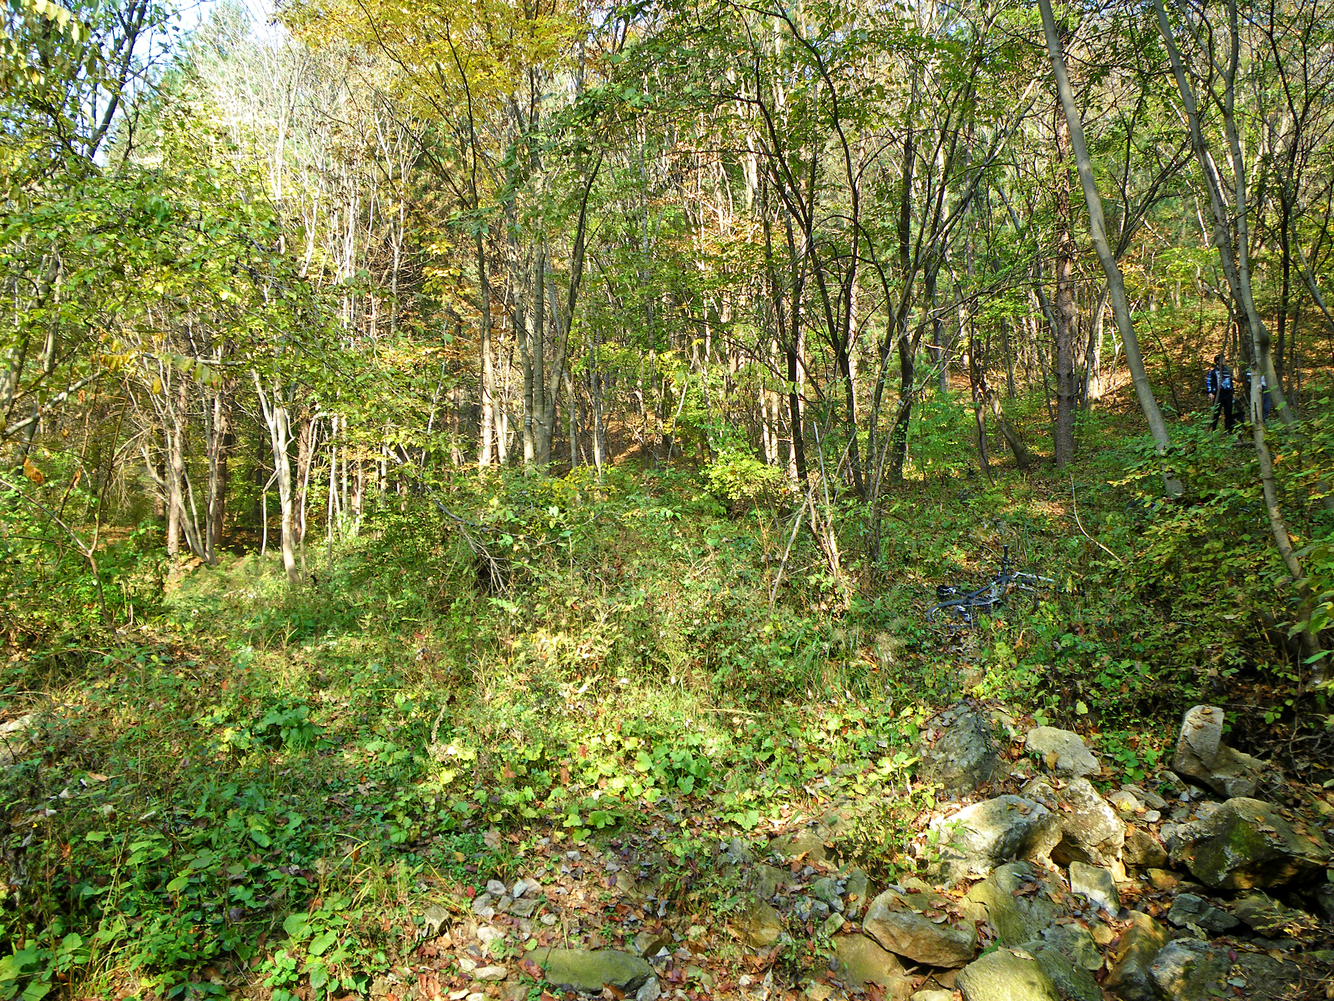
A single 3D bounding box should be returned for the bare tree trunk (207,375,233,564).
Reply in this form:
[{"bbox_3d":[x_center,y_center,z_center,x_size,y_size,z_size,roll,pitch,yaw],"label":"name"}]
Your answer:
[{"bbox_3d":[-7.044,-0.542,17.000,0.380,2.980,0.360,1,-3,-24],"label":"bare tree trunk"}]

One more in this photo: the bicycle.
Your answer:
[{"bbox_3d":[3.313,0.955,10.812,1.700,0.600,1.000,-12,18,-12],"label":"bicycle"}]

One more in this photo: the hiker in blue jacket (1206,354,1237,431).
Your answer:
[{"bbox_3d":[11.949,-2.284,23.300,0.550,1.730,0.380,0,-2,-12],"label":"hiker in blue jacket"}]

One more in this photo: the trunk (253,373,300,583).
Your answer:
[{"bbox_3d":[-5.057,-0.284,14.000,0.600,2.800,0.450,1,-2,-20],"label":"trunk"}]

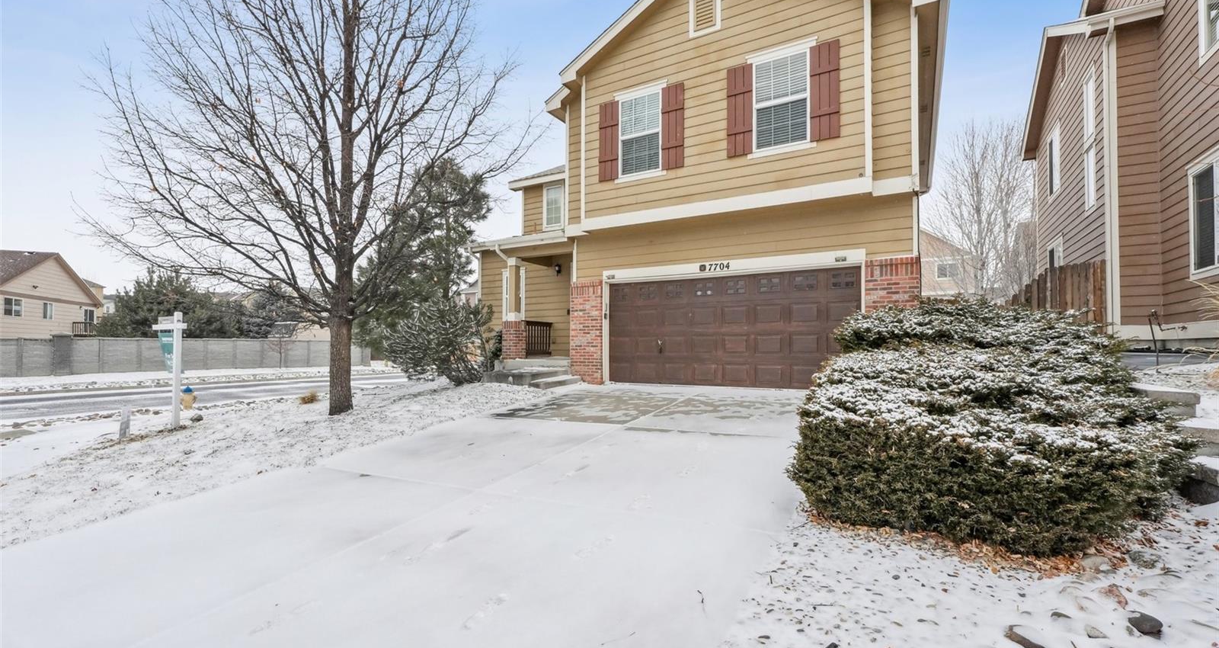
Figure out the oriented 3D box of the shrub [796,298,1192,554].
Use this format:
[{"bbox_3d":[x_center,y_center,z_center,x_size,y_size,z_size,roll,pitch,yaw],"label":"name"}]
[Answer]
[{"bbox_3d":[2.971,0.518,4.097,2.260,1.600,3.300,-1,-1,31],"label":"shrub"}]

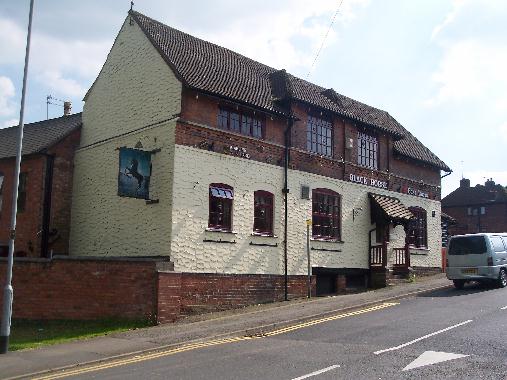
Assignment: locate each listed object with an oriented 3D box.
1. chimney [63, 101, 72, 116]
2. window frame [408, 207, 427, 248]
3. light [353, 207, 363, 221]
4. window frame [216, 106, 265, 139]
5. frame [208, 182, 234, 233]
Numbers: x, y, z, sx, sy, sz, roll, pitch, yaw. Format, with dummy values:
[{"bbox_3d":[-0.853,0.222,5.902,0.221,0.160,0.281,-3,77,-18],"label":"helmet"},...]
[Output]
[{"bbox_3d":[-6.612,-2.879,19.800,0.250,0.540,0.250,9,-12,-43],"label":"chimney"},{"bbox_3d":[6.286,1.435,21.282,1.401,1.599,0.150,9,-12,-43],"label":"window frame"},{"bbox_3d":[3.434,0.786,18.251,0.120,0.465,0.328,9,-12,-43],"label":"light"},{"bbox_3d":[-0.317,-1.800,15.332,1.828,0.610,0.140,9,-12,-43],"label":"window frame"},{"bbox_3d":[-0.845,0.435,14.409,0.827,1.227,0.140,9,-12,-43],"label":"frame"}]

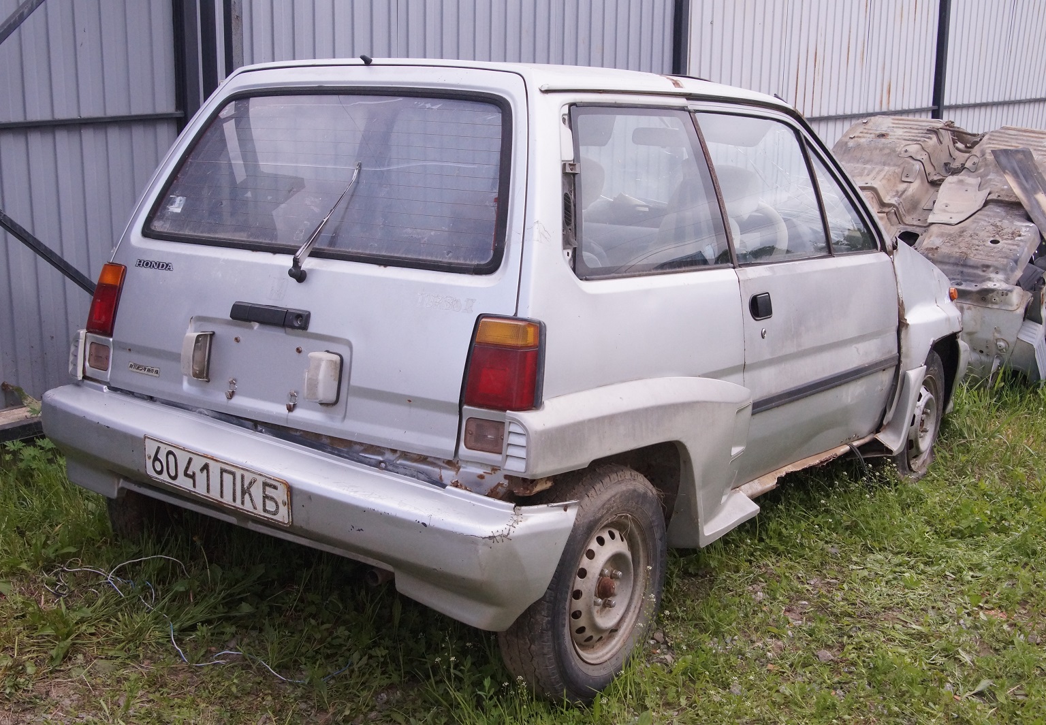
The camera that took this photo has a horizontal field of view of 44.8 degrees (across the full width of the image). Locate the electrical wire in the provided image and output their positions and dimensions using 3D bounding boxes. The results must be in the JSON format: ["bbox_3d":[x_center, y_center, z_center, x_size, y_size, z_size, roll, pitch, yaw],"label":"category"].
[{"bbox_3d":[-0.952,0.680,3.449,0.380,0.080,1.190,-10,16,-43],"label":"electrical wire"}]

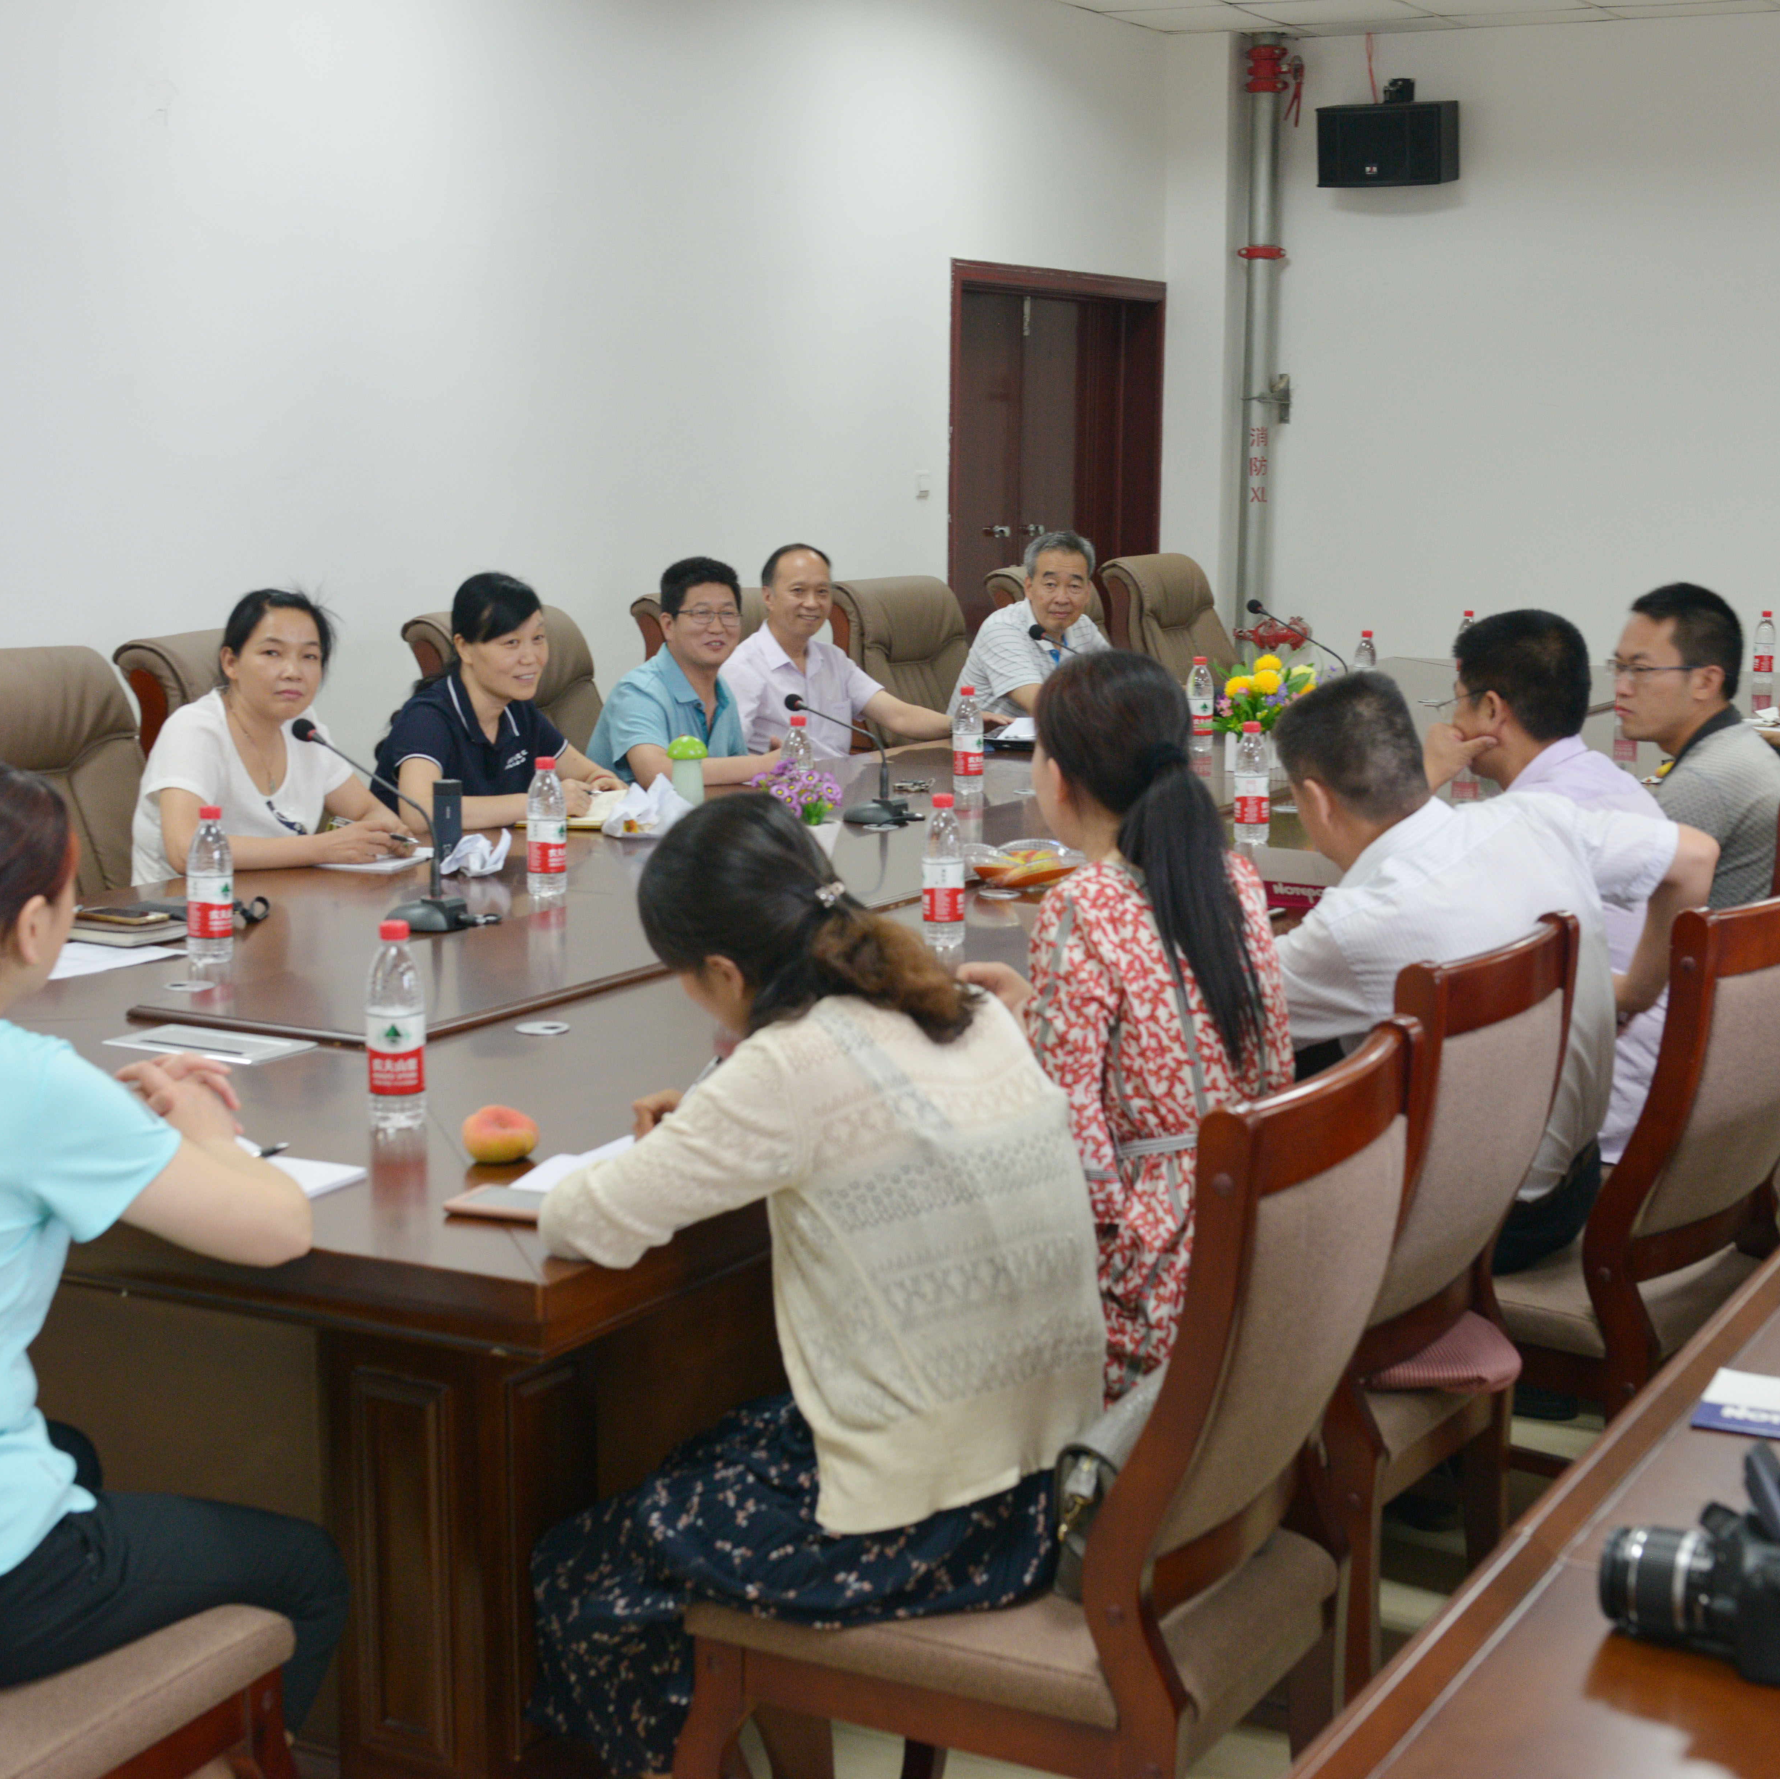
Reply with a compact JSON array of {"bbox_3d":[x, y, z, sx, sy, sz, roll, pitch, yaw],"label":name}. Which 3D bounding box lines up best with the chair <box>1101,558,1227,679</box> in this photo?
[{"bbox_3d":[1.141,-0.549,10.045,0.720,1.120,0.660,6,10,31],"label":"chair"}]

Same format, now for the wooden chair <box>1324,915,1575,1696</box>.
[{"bbox_3d":[0.460,0.525,3.474,0.580,0.980,0.490,5,10,32],"label":"wooden chair"}]

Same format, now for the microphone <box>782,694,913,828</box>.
[{"bbox_3d":[-0.068,-0.274,6.141,0.310,0.260,0.100,5,9,29],"label":"microphone"}]

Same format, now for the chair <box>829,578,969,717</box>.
[{"bbox_3d":[0.261,-0.313,8.458,0.720,1.120,0.660,6,10,30],"label":"chair"}]

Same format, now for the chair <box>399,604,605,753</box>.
[{"bbox_3d":[-0.663,-0.066,6.793,0.720,1.120,0.660,5,10,28],"label":"chair"}]

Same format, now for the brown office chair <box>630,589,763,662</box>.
[{"bbox_3d":[-0.222,-0.211,7.753,0.720,1.100,0.660,5,10,28],"label":"brown office chair"}]

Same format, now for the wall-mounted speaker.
[{"bbox_3d":[1.924,-2.858,11.401,0.490,0.295,0.270,4,18,24],"label":"wall-mounted speaker"}]

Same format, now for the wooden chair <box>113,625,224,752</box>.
[{"bbox_3d":[-1.153,0.028,6.282,0.740,1.140,0.630,2,8,11],"label":"wooden chair"}]

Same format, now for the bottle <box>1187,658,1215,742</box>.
[{"bbox_3d":[0.808,-0.482,7.673,0.066,0.233,0.066,0,8,0],"label":"bottle"}]

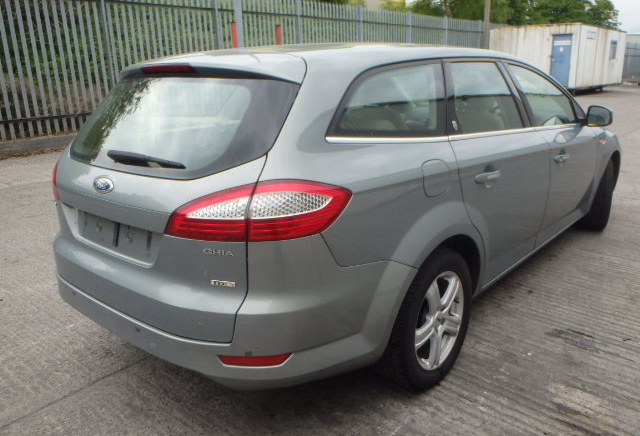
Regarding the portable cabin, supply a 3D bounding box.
[{"bbox_3d":[11.660,-7.647,24.891,3.550,2.500,8.600,10,20,38],"label":"portable cabin"}]

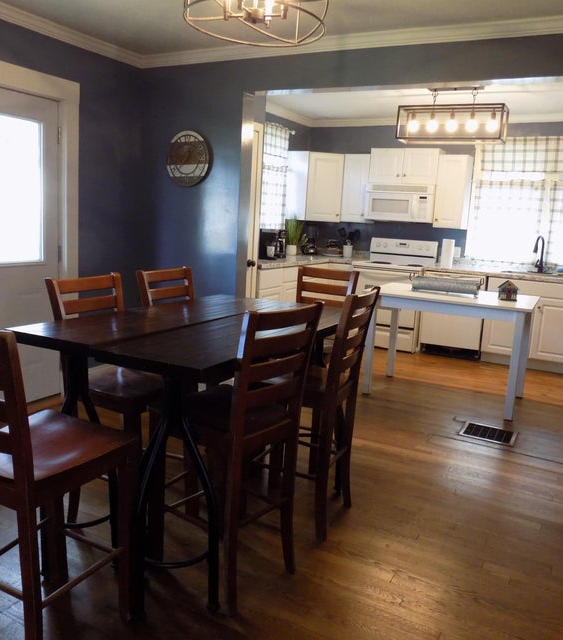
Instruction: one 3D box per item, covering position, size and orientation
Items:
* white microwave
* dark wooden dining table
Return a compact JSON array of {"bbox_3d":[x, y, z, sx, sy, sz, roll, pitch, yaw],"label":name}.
[{"bbox_3d":[1.368,-1.282,6.278,0.734,0.373,0.400,8,12,27],"label":"white microwave"},{"bbox_3d":[-0.290,0.451,2.414,0.834,0.915,1.300,9,12,28],"label":"dark wooden dining table"}]

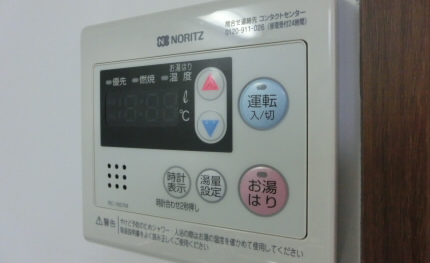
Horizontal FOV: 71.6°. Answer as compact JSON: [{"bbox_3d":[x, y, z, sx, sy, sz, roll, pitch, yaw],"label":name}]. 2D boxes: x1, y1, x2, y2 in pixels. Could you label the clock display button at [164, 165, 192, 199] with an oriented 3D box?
[{"bbox_3d":[-0.018,0.024,0.139,0.015,0.015,0.003,0,1,25],"label":"clock display button"}]

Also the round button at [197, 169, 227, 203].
[{"bbox_3d":[-0.002,0.024,0.132,0.015,0.015,0.003,0,1,25],"label":"round button"}]

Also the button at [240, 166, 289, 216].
[{"bbox_3d":[0.020,0.024,0.122,0.021,0.021,0.003,0,1,25],"label":"button"}]

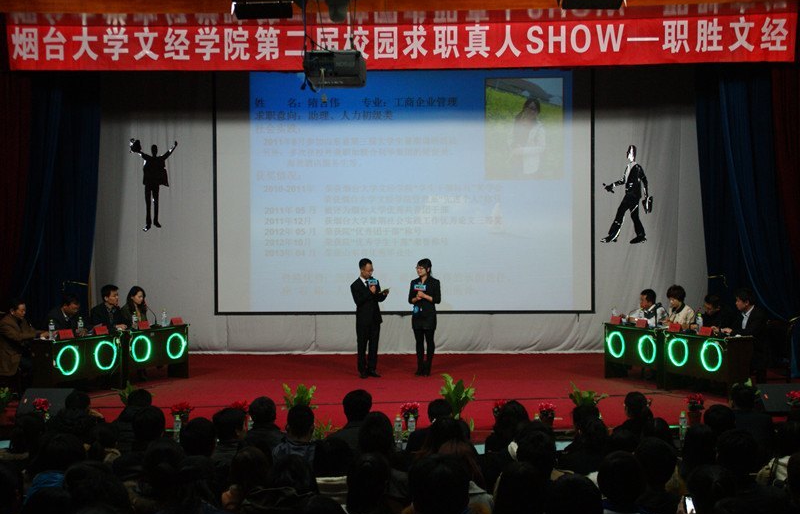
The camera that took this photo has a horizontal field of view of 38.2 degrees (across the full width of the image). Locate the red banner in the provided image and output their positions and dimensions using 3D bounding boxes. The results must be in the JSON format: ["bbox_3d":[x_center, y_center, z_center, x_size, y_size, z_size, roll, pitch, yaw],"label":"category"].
[{"bbox_3d":[-0.030,-2.795,15.102,10.307,0.621,0.050,0,2,2],"label":"red banner"}]

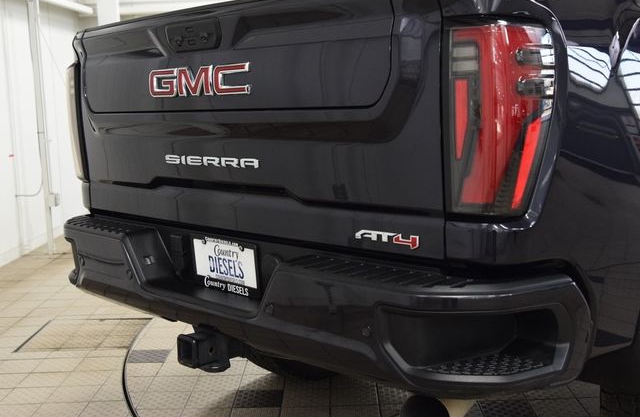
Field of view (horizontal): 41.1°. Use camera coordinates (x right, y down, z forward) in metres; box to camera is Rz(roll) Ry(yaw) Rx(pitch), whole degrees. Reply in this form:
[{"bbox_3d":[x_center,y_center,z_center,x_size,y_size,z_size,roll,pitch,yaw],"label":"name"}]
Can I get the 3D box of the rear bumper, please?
[{"bbox_3d":[-0.220,0.224,2.551,0.395,0.257,2.020,-8,10,-43],"label":"rear bumper"}]

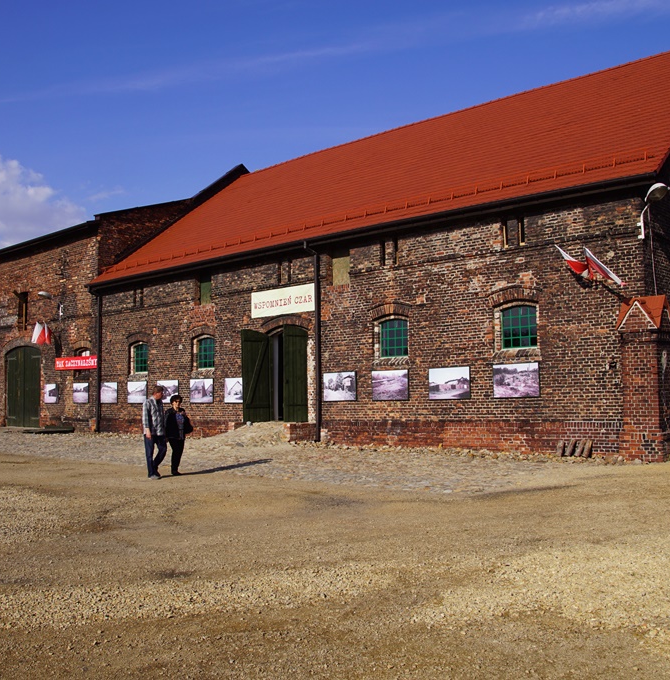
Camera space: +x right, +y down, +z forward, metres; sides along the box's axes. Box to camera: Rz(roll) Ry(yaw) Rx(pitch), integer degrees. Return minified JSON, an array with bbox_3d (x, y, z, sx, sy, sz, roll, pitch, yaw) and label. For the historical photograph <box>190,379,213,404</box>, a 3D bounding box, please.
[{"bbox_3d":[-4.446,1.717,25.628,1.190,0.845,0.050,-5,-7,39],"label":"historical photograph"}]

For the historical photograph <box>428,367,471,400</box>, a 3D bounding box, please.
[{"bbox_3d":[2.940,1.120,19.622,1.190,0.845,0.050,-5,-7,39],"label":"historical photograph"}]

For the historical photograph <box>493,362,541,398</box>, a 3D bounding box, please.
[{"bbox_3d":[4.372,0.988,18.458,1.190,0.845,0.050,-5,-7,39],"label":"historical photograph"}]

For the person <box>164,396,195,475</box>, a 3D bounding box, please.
[{"bbox_3d":[-3.120,1.888,15.200,0.380,1.590,0.520,-4,-5,37],"label":"person"}]

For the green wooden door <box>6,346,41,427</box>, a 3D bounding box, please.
[{"bbox_3d":[-14.482,2.181,35.768,3.340,3.740,0.150,-4,-6,41],"label":"green wooden door"}]

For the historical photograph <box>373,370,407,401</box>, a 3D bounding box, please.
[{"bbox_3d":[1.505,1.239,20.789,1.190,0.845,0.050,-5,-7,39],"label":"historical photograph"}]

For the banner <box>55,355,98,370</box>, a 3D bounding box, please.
[{"bbox_3d":[-10.292,0.927,30.510,3.174,0.483,0.040,-5,-7,41],"label":"banner"}]

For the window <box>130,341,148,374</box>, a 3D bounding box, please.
[{"bbox_3d":[-7.540,0.687,29.864,1.180,1.260,0.250,-4,-6,41],"label":"window"}]

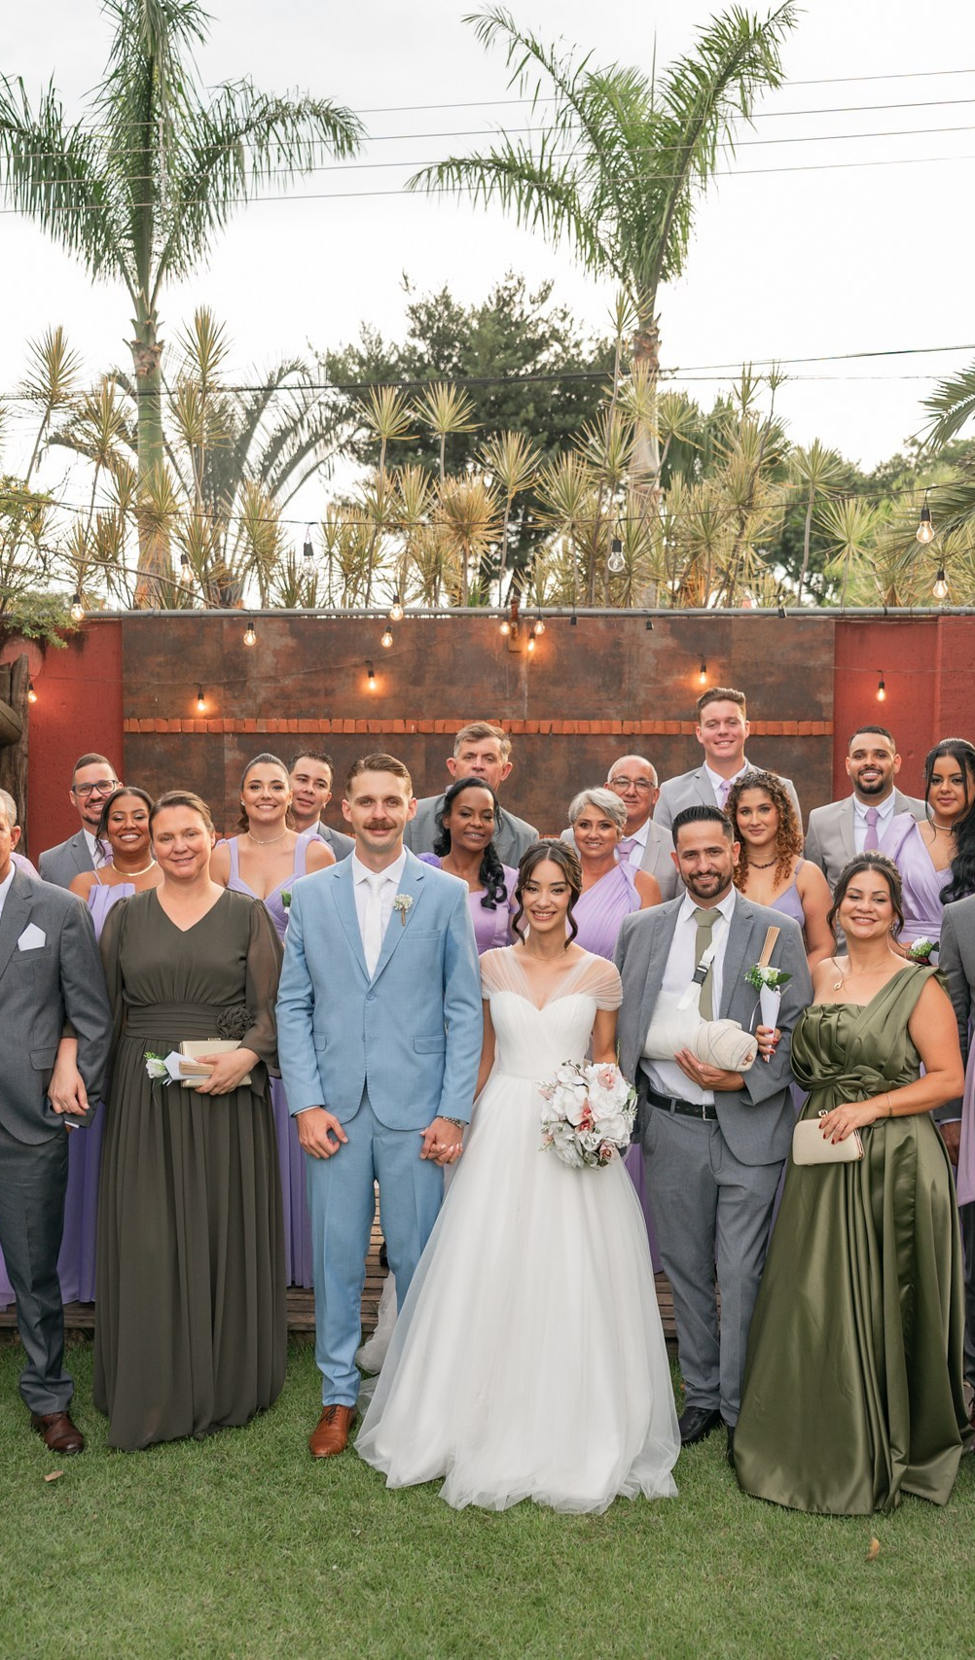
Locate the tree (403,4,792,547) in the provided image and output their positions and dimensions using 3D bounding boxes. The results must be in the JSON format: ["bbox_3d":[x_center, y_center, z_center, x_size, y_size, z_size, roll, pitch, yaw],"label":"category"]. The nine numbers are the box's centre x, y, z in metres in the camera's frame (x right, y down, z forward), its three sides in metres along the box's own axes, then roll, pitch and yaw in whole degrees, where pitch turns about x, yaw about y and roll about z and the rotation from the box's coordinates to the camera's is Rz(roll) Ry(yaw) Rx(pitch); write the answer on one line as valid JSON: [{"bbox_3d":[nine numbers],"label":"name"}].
[{"bbox_3d":[1.086,-3.189,14.821,3.400,8.200,3.300,0,4,0],"label":"tree"}]

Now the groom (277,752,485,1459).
[{"bbox_3d":[-0.281,0.700,4.396,0.560,1.820,0.360,0,4,-4],"label":"groom"}]

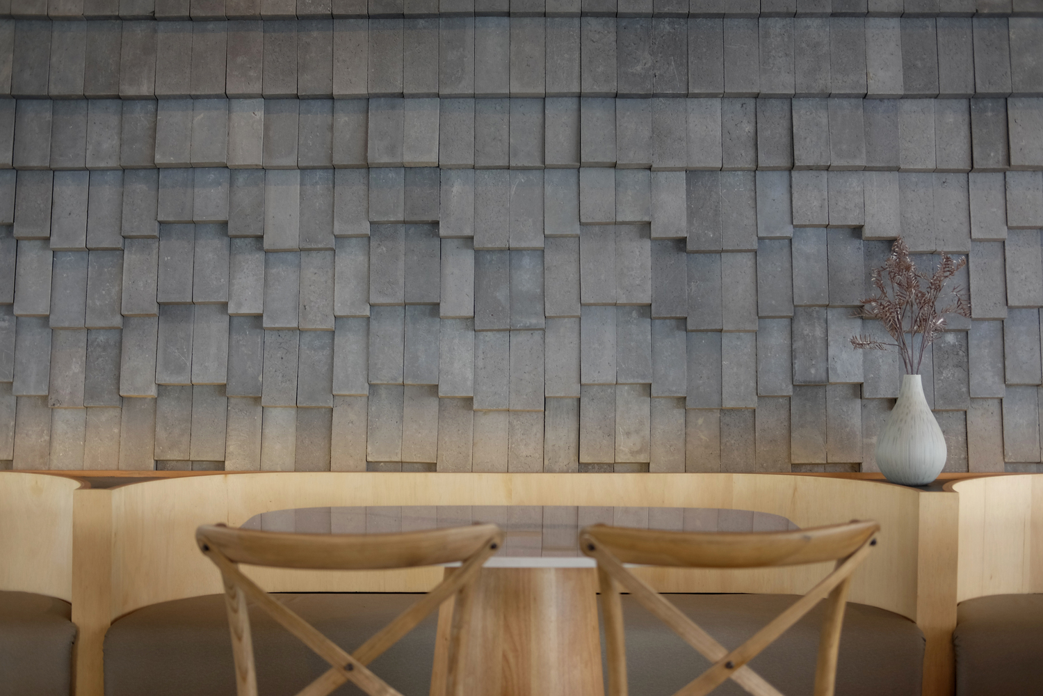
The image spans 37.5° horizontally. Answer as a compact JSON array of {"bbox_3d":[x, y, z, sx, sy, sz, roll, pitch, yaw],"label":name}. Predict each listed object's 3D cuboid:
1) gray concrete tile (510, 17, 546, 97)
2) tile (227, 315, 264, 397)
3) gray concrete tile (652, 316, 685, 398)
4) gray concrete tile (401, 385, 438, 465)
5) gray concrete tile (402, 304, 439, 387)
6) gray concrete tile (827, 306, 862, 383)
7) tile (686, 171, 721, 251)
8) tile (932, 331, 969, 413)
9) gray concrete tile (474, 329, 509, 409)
[{"bbox_3d":[0.018,-0.805,4.255,0.097,0.218,0.050,0,-7,1],"label":"gray concrete tile"},{"bbox_3d":[-0.781,0.022,4.381,0.099,0.230,0.043,0,-7,1],"label":"tile"},{"bbox_3d":[0.416,0.029,4.381,0.100,0.222,0.044,0,-6,0],"label":"gray concrete tile"},{"bbox_3d":[-0.287,0.208,4.371,0.099,0.240,0.042,0,-9,0],"label":"gray concrete tile"},{"bbox_3d":[-0.277,-0.009,4.261,0.098,0.225,0.037,0,-6,0],"label":"gray concrete tile"},{"bbox_3d":[0.891,-0.007,4.257,0.098,0.216,0.050,0,-7,1],"label":"gray concrete tile"},{"bbox_3d":[0.514,-0.394,4.358,0.099,0.230,0.043,0,-7,1],"label":"tile"},{"bbox_3d":[1.163,0.065,4.189,0.095,0.215,0.043,0,-9,0],"label":"tile"},{"bbox_3d":[-0.084,0.057,4.366,0.099,0.240,0.042,0,-9,0],"label":"gray concrete tile"}]

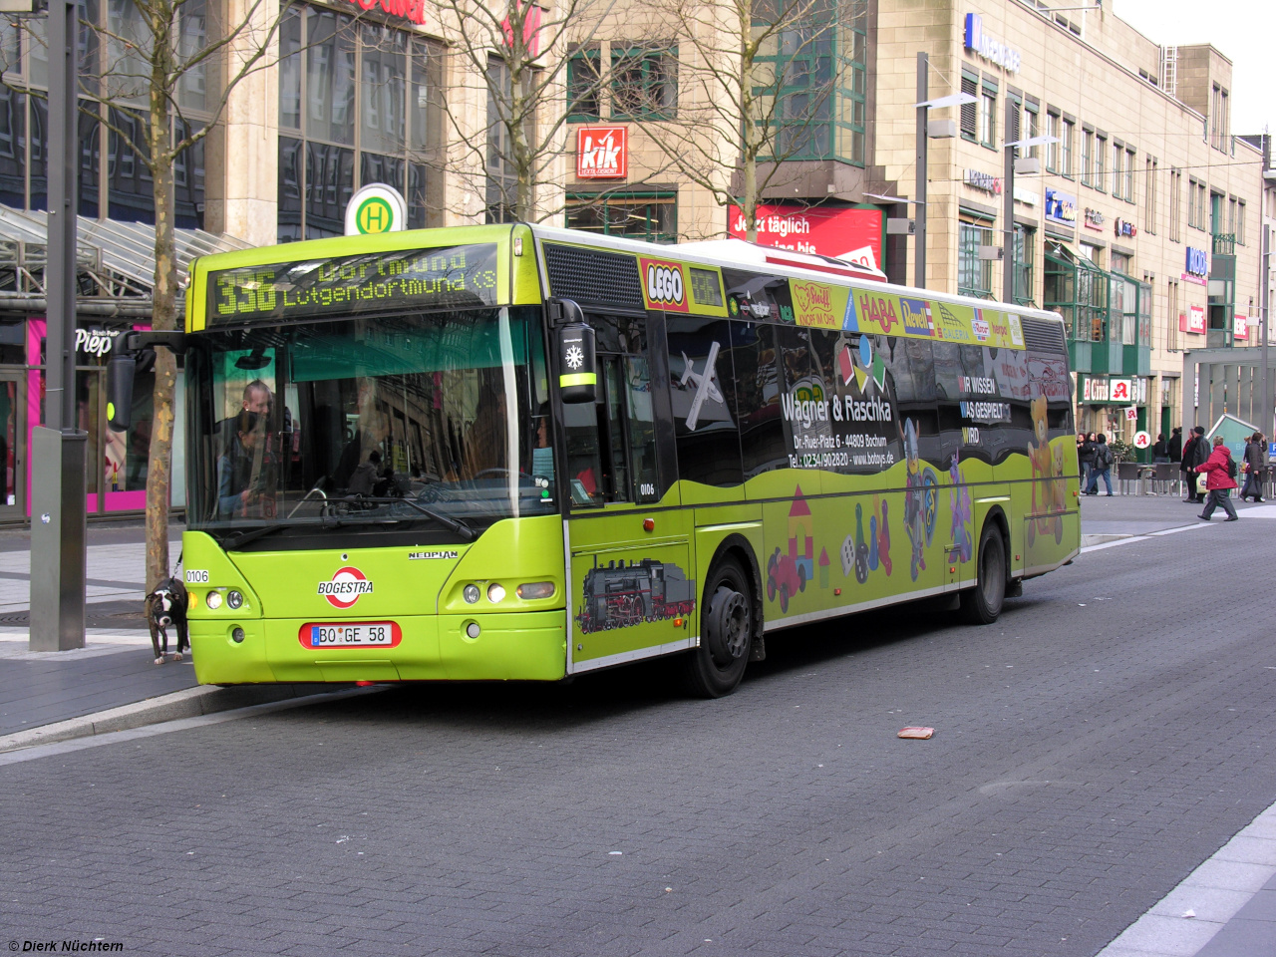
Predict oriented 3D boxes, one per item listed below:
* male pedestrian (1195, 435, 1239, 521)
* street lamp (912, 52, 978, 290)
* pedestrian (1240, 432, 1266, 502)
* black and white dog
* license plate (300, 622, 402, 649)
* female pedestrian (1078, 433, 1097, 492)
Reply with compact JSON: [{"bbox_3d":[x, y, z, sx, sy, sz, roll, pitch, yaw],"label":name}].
[{"bbox_3d":[10.989,0.002,44.800,0.720,1.630,0.520,2,3,33],"label":"male pedestrian"},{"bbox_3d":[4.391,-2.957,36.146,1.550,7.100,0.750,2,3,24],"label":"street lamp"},{"bbox_3d":[14.714,-0.255,56.300,0.450,1.660,0.500,0,3,-30],"label":"pedestrian"},{"bbox_3d":[-3.130,0.930,15.800,0.280,0.530,0.820,1,2,-3],"label":"black and white dog"},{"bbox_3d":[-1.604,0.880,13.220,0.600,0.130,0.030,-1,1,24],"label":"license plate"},{"bbox_3d":[12.349,-0.416,64.800,0.420,1.690,0.500,3,3,37],"label":"female pedestrian"}]

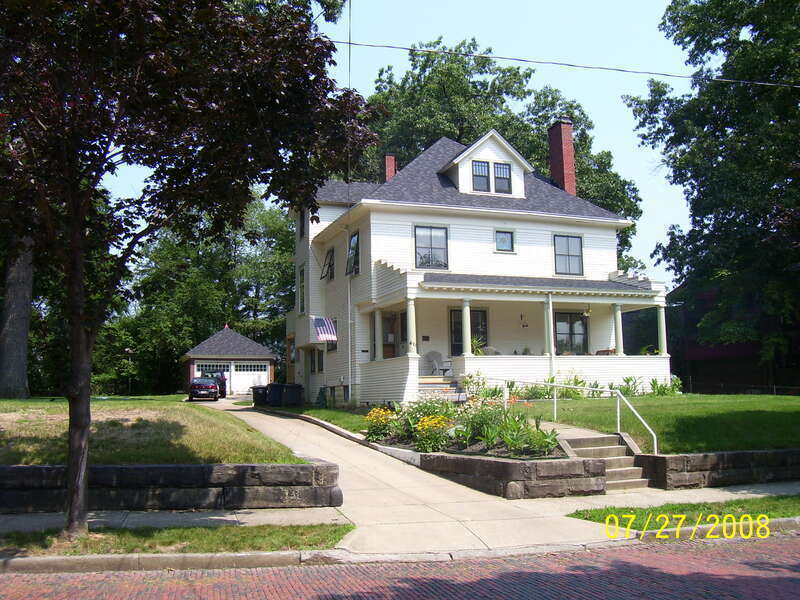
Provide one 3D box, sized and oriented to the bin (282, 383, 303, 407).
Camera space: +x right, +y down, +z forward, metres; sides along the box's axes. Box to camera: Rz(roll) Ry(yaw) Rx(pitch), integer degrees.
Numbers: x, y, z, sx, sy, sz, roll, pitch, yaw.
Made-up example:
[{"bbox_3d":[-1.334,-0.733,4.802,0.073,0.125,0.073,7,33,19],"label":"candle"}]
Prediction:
[{"bbox_3d":[-4.795,4.272,35.366,0.660,1.060,0.760,2,-8,-22],"label":"bin"}]

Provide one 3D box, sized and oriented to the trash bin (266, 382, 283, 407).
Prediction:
[{"bbox_3d":[-5.681,4.326,35.766,0.630,1.060,0.740,2,-8,-22],"label":"trash bin"}]

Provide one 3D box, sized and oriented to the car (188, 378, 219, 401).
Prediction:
[{"bbox_3d":[-12.449,5.614,49.888,1.770,1.430,4.650,1,-8,-19],"label":"car"}]

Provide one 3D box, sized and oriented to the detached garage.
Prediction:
[{"bbox_3d":[-12.994,4.549,59.401,6.320,5.261,6.100,2,-8,-22],"label":"detached garage"}]

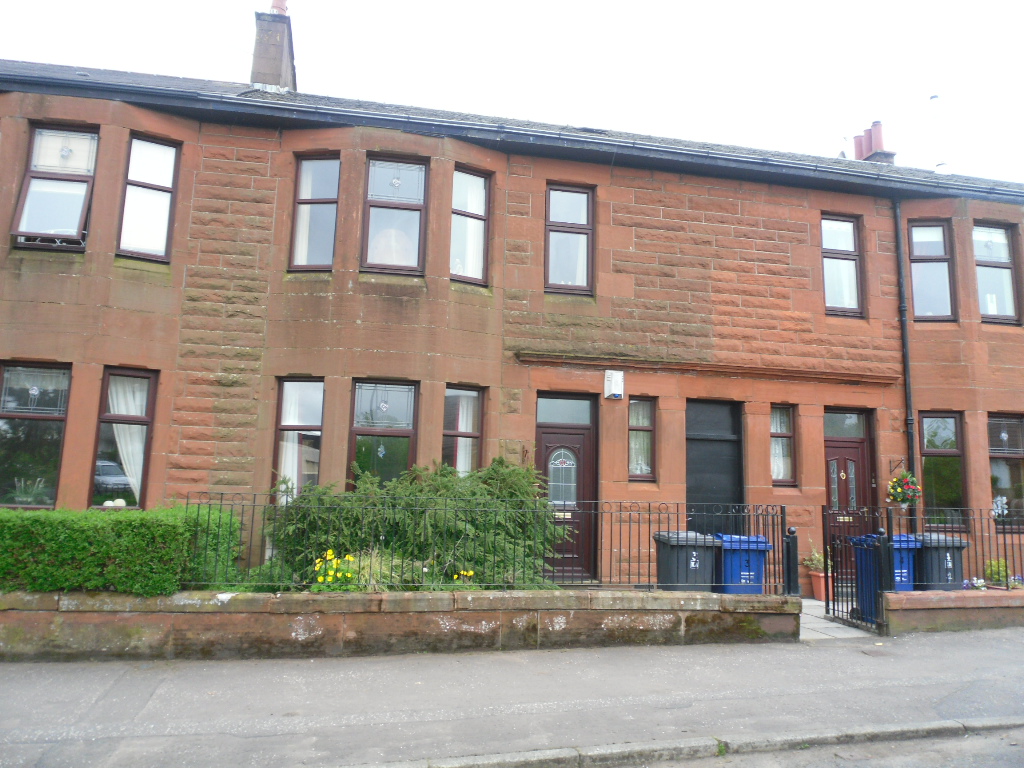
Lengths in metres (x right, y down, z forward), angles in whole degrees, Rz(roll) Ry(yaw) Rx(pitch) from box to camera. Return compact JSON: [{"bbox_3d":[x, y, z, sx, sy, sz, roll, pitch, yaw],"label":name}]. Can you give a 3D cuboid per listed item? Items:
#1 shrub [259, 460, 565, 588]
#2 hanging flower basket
[{"bbox_3d":[-1.125,1.626,9.568,3.200,1.600,1.500,3,-10,-10],"label":"shrub"},{"bbox_3d":[5.795,1.559,12.241,0.460,0.490,0.450,3,-10,-10],"label":"hanging flower basket"}]

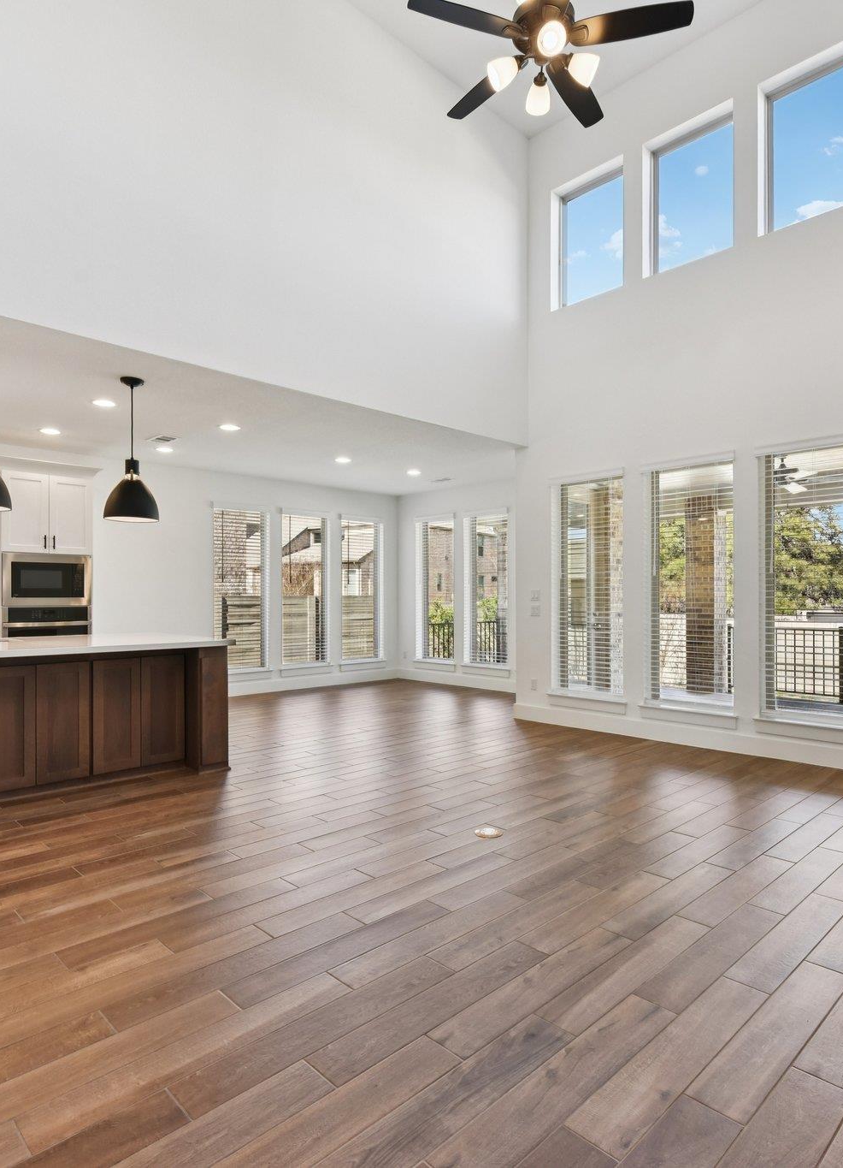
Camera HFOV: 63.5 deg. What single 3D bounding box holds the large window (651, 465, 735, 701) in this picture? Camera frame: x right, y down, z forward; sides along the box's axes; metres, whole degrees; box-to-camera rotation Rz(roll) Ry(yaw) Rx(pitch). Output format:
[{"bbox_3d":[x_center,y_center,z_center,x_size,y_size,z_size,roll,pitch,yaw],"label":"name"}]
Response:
[{"bbox_3d":[2.232,0.026,5.646,0.070,2.030,0.730,1,-1,-44],"label":"large window"}]

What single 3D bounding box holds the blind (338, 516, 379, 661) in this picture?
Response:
[{"bbox_3d":[-0.896,0.087,9.818,0.740,2.030,0.070,1,-1,-44],"label":"blind"}]

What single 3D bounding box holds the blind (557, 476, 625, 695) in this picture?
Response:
[{"bbox_3d":[1.573,0.040,6.351,0.100,2.020,0.740,1,-1,-44],"label":"blind"}]

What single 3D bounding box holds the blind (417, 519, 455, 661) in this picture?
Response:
[{"bbox_3d":[0.225,0.086,9.722,0.100,2.030,0.765,1,-1,-44],"label":"blind"}]

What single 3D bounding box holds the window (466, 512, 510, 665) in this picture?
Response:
[{"bbox_3d":[0.886,0.077,9.015,0.070,2.030,0.740,1,-1,-44],"label":"window"}]

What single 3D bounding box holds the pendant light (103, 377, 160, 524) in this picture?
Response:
[{"bbox_3d":[-2.053,-0.940,4.834,0.360,0.990,0.360,1,-2,-44],"label":"pendant light"}]

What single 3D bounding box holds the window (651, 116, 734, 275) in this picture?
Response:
[{"bbox_3d":[2.335,-3.239,5.794,0.100,1.170,0.765,1,-2,-44],"label":"window"}]

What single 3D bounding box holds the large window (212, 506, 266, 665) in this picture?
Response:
[{"bbox_3d":[-2.341,0.068,8.683,0.775,2.050,0.120,1,-2,-44],"label":"large window"}]

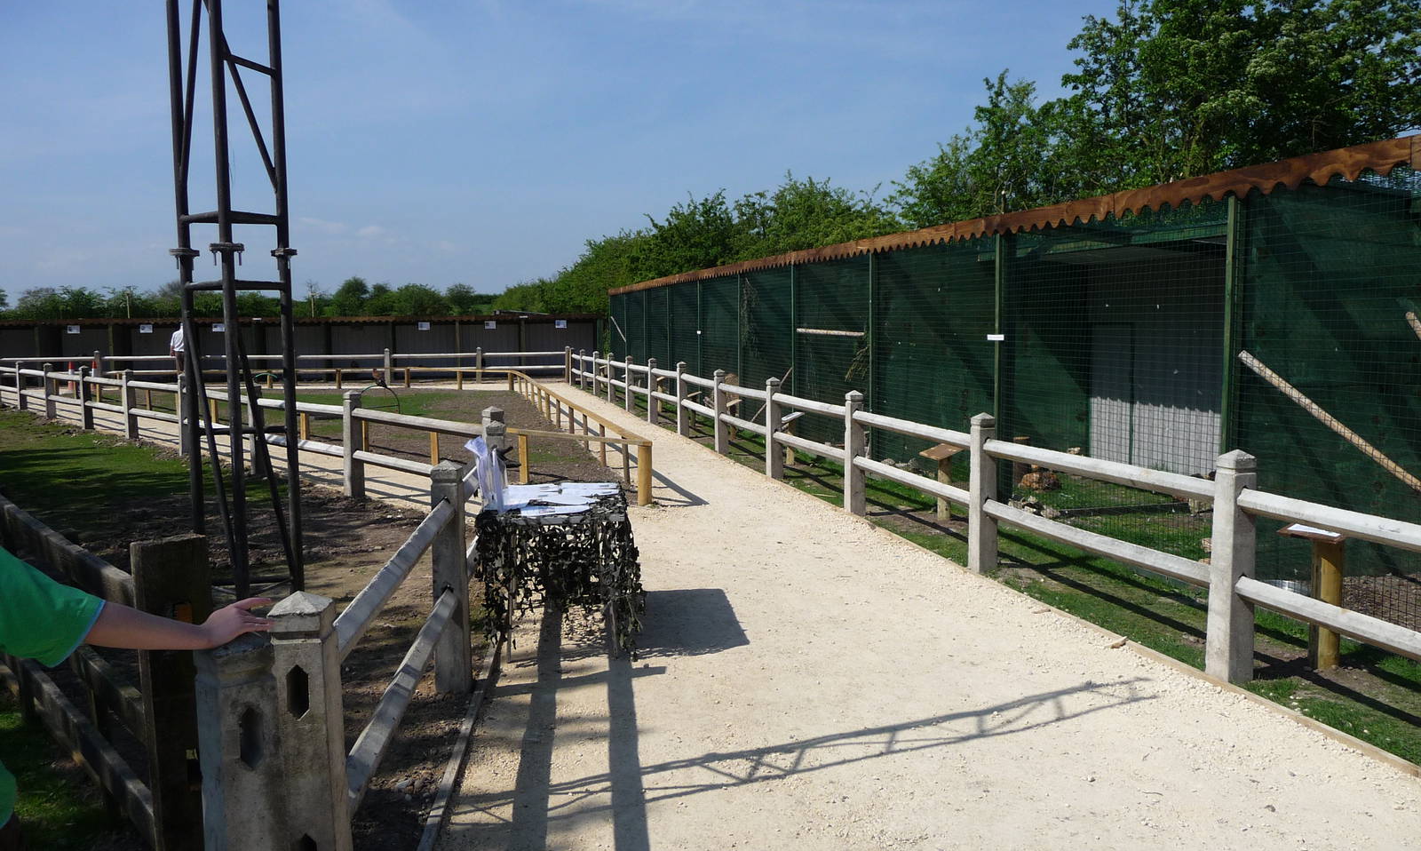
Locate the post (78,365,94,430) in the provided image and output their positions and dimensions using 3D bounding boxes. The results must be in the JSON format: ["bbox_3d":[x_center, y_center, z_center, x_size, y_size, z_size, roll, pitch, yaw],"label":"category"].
[{"bbox_3d":[-10.530,-0.459,19.400,0.155,1.080,0.155,-5,7,-40],"label":"post"}]

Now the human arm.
[{"bbox_3d":[-1.119,0.418,2.440,0.100,0.110,0.393,4,-4,44],"label":"human arm"}]

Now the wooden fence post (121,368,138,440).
[{"bbox_3d":[-8.974,-0.322,17.750,0.155,1.070,0.155,-5,7,-40],"label":"wooden fence post"}]

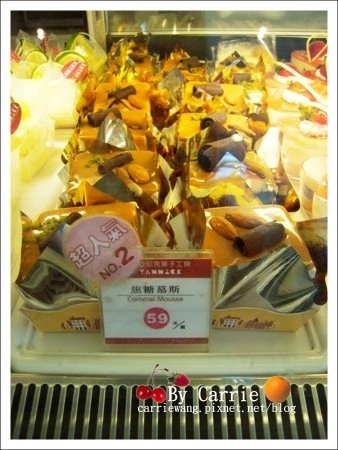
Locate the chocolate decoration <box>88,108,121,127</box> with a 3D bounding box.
[{"bbox_3d":[-0.071,-0.120,0.408,0.034,0.014,0.015,-20,44,-22],"label":"chocolate decoration"}]

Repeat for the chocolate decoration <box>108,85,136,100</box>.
[{"bbox_3d":[-0.060,-0.169,0.468,0.037,0.012,0.013,-27,47,-29],"label":"chocolate decoration"}]

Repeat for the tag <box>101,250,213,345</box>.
[{"bbox_3d":[-0.009,0.054,0.262,0.080,0.077,0.006,1,19,0],"label":"tag"}]

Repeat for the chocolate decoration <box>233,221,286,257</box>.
[{"bbox_3d":[0.064,0.009,0.254,0.036,0.014,0.015,-19,44,-21],"label":"chocolate decoration"}]

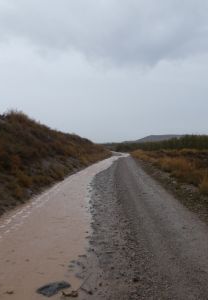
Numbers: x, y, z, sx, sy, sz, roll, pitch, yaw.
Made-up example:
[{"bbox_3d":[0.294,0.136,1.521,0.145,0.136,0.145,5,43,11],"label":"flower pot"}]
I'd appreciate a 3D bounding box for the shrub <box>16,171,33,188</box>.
[{"bbox_3d":[-2.535,0.941,8.843,0.510,0.563,0.485,0,1,0],"label":"shrub"}]

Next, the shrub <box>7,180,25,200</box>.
[{"bbox_3d":[-2.429,1.112,7.612,0.494,0.538,0.469,0,1,0],"label":"shrub"}]

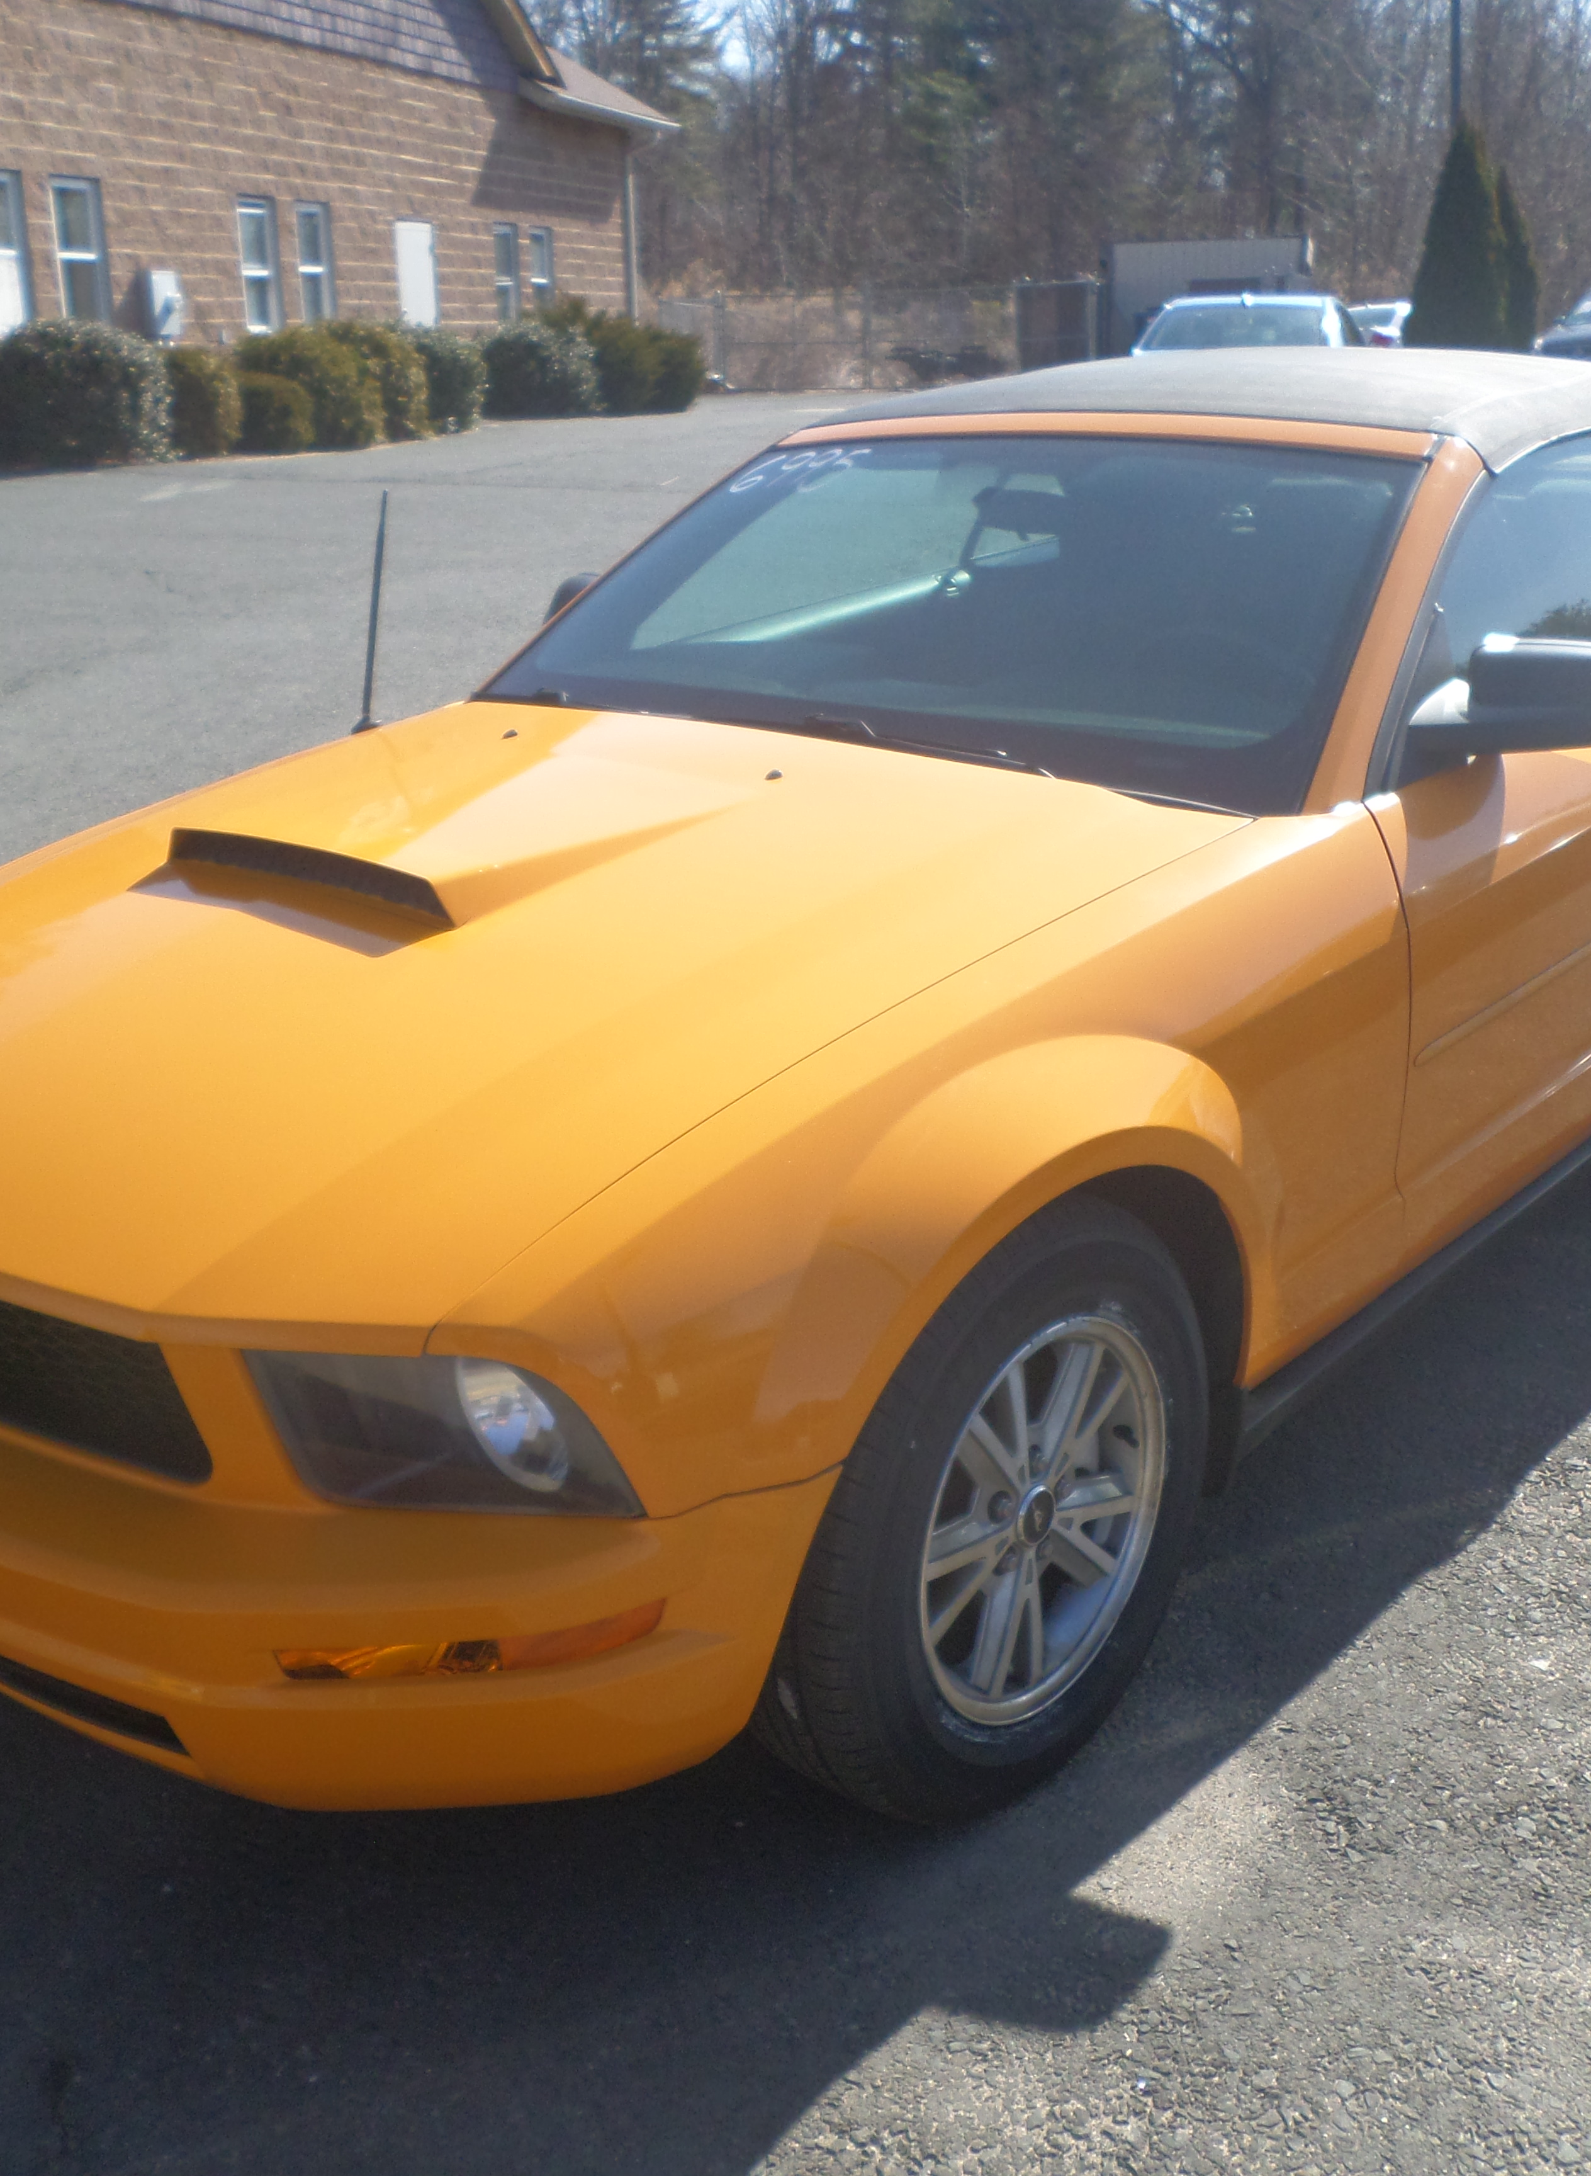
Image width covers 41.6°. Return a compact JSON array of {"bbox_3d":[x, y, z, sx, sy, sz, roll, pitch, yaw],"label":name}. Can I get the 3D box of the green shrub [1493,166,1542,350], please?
[{"bbox_3d":[8.533,-9.479,25.000,0.900,2.850,0.900,-2,20,0],"label":"green shrub"}]

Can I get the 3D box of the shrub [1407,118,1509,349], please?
[{"bbox_3d":[8.185,-10.266,26.000,1.300,3.350,1.300,-2,19,0],"label":"shrub"}]

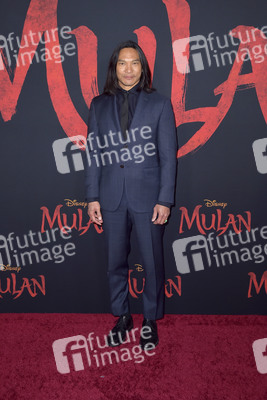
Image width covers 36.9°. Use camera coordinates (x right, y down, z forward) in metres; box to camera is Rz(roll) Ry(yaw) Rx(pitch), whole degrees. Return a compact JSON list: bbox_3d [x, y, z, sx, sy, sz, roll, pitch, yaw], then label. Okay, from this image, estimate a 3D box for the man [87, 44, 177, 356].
[{"bbox_3d":[-0.013,-0.024,2.362,0.535,1.760,0.340,2,8,11],"label":"man"}]

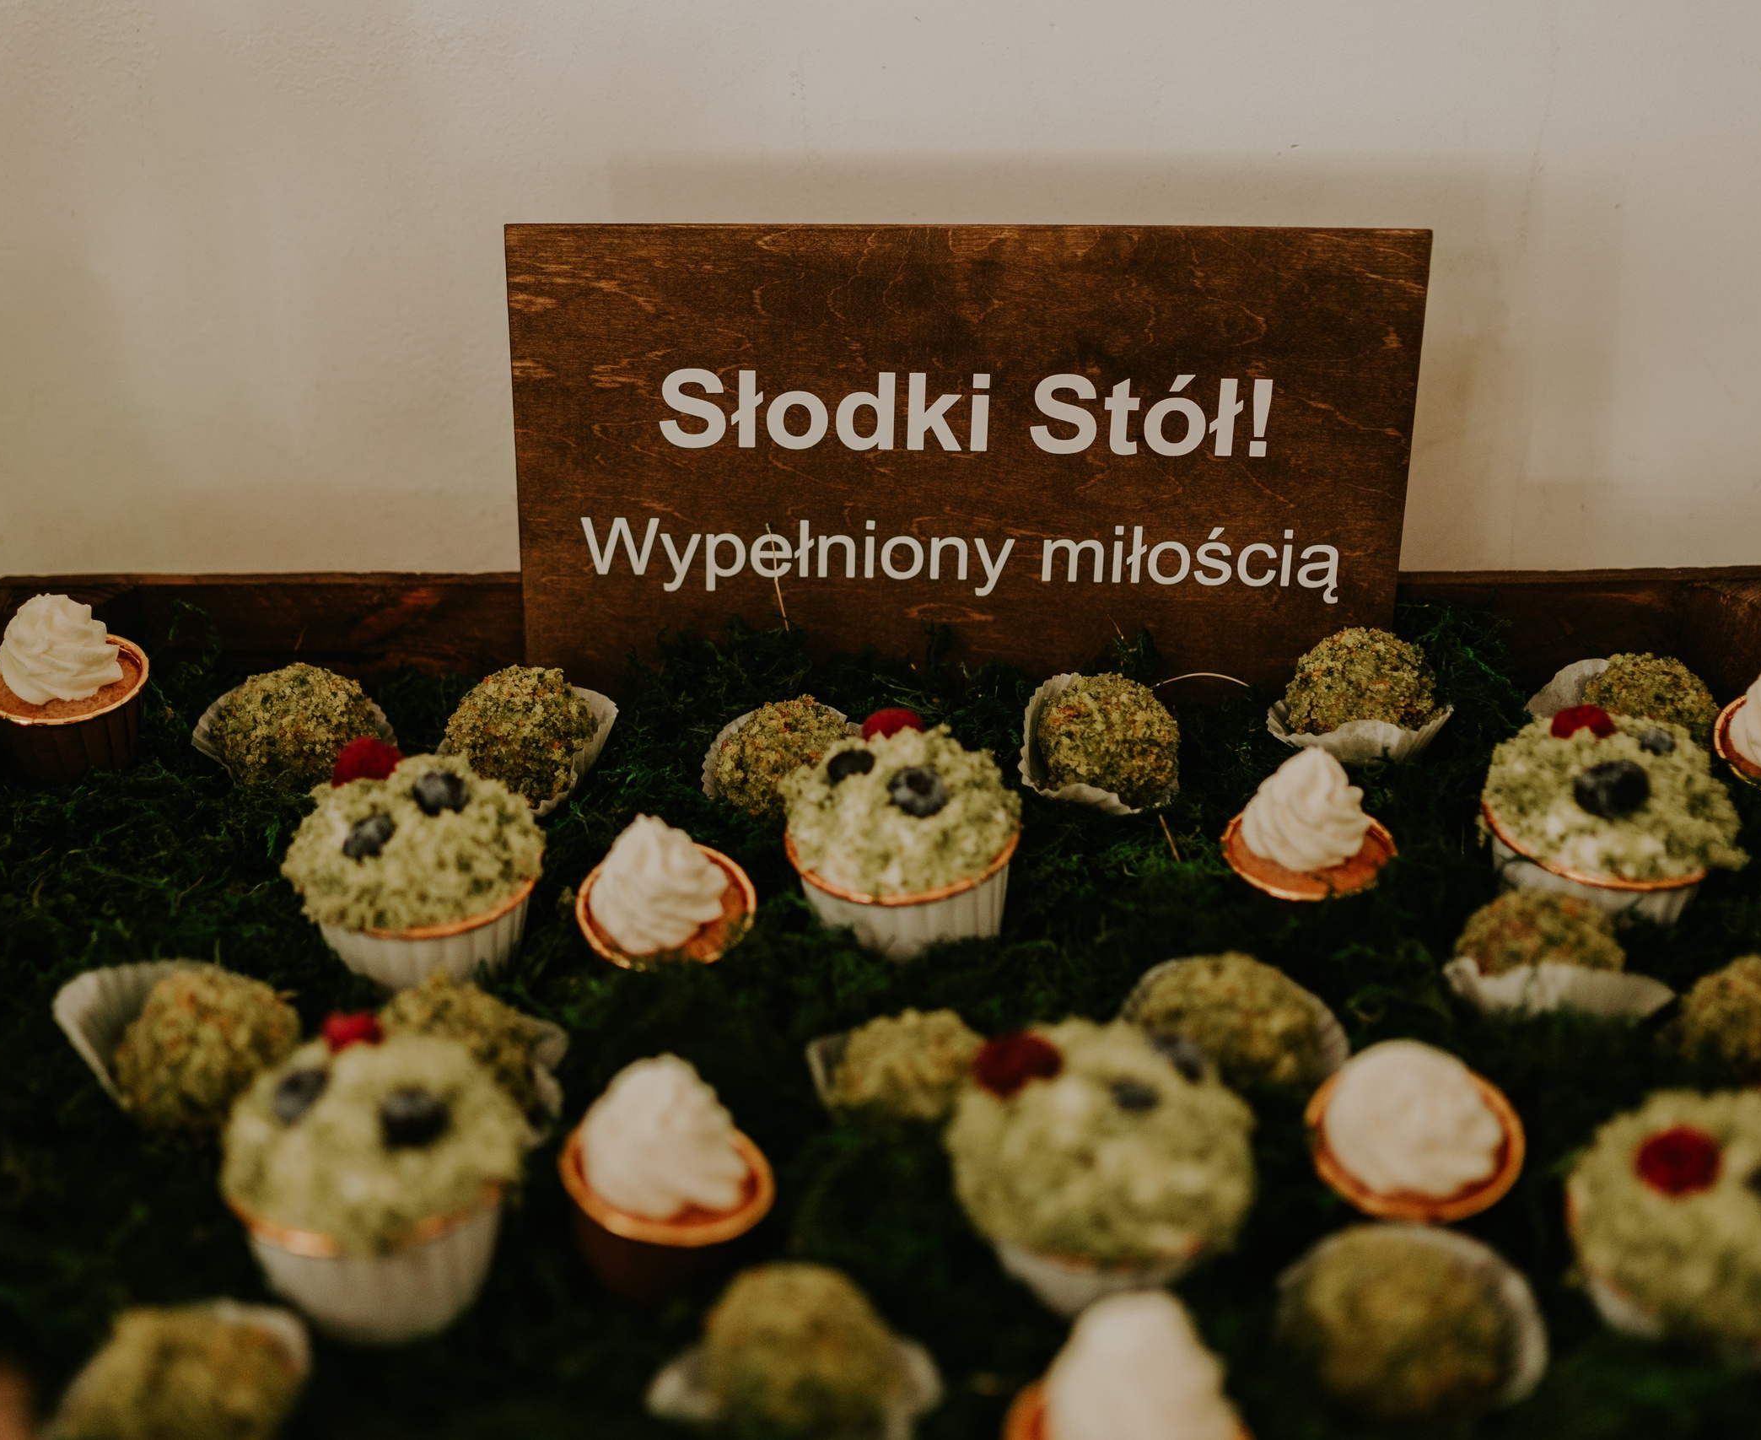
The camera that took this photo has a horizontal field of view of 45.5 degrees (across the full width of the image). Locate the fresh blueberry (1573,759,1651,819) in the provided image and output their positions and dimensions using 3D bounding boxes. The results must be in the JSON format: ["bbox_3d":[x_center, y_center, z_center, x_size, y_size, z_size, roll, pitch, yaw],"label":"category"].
[{"bbox_3d":[0.199,0.019,0.572,0.020,0.015,0.019,0,39,0],"label":"fresh blueberry"}]

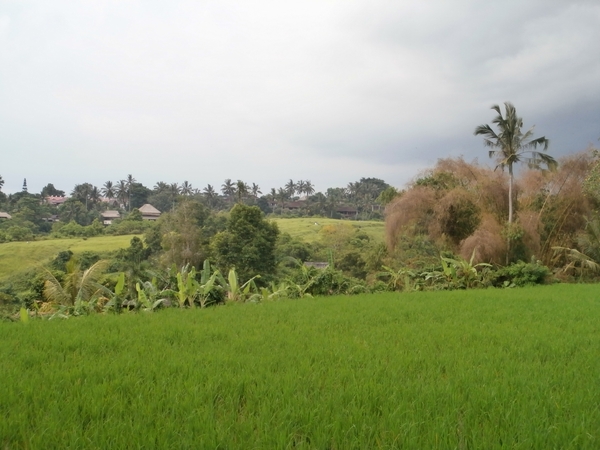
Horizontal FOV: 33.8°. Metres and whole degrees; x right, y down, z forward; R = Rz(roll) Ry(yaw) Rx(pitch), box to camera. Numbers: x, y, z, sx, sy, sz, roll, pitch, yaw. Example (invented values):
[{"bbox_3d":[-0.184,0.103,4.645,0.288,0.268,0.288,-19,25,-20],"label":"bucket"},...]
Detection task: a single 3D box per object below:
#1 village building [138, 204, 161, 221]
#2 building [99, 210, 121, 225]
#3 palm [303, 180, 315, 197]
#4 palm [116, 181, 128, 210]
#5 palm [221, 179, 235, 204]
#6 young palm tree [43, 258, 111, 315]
[{"bbox_3d":[-57.690,-4.330,380.000,8.600,7.120,8.000,0,0,-6],"label":"village building"},{"bbox_3d":[-72.880,-2.400,380.000,7.700,6.350,7.000,0,0,-6],"label":"building"},{"bbox_3d":[3.910,-13.820,455.000,6.000,13.360,6.000,0,0,0],"label":"palm"},{"bbox_3d":[-78.830,-12.690,440.000,6.000,14.250,6.000,0,0,0],"label":"palm"},{"bbox_3d":[-31.930,-13.810,440.000,6.300,13.810,6.300,0,0,0],"label":"palm"},{"bbox_3d":[-9.050,2.530,40.000,2.900,2.350,2.800,0,0,0],"label":"young palm tree"}]

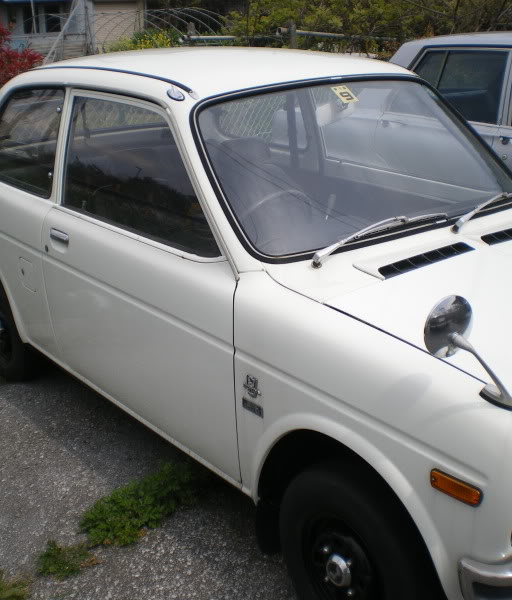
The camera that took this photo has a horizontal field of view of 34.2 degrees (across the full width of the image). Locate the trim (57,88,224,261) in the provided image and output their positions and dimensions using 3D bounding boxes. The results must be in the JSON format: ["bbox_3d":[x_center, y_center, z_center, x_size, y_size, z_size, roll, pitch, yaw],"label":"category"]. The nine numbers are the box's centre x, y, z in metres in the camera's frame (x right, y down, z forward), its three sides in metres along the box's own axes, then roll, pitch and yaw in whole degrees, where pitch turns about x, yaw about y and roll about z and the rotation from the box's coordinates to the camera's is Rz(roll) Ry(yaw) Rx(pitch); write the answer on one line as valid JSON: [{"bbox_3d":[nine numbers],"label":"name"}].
[{"bbox_3d":[-0.371,-0.396,2.474,0.060,0.410,1.040,4,13,-41],"label":"trim"}]

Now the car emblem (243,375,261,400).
[{"bbox_3d":[-0.013,0.218,2.075,0.010,0.062,0.068,-16,25,-36],"label":"car emblem"}]

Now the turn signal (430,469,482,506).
[{"bbox_3d":[0.386,0.364,1.612,0.022,0.042,0.118,-18,26,-40],"label":"turn signal"}]

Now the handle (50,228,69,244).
[{"bbox_3d":[-0.656,-0.208,2.777,0.030,0.040,0.128,-13,23,-37],"label":"handle"}]

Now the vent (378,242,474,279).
[{"bbox_3d":[0.434,-0.099,2.115,0.330,0.025,0.055,-16,32,-36],"label":"vent"}]

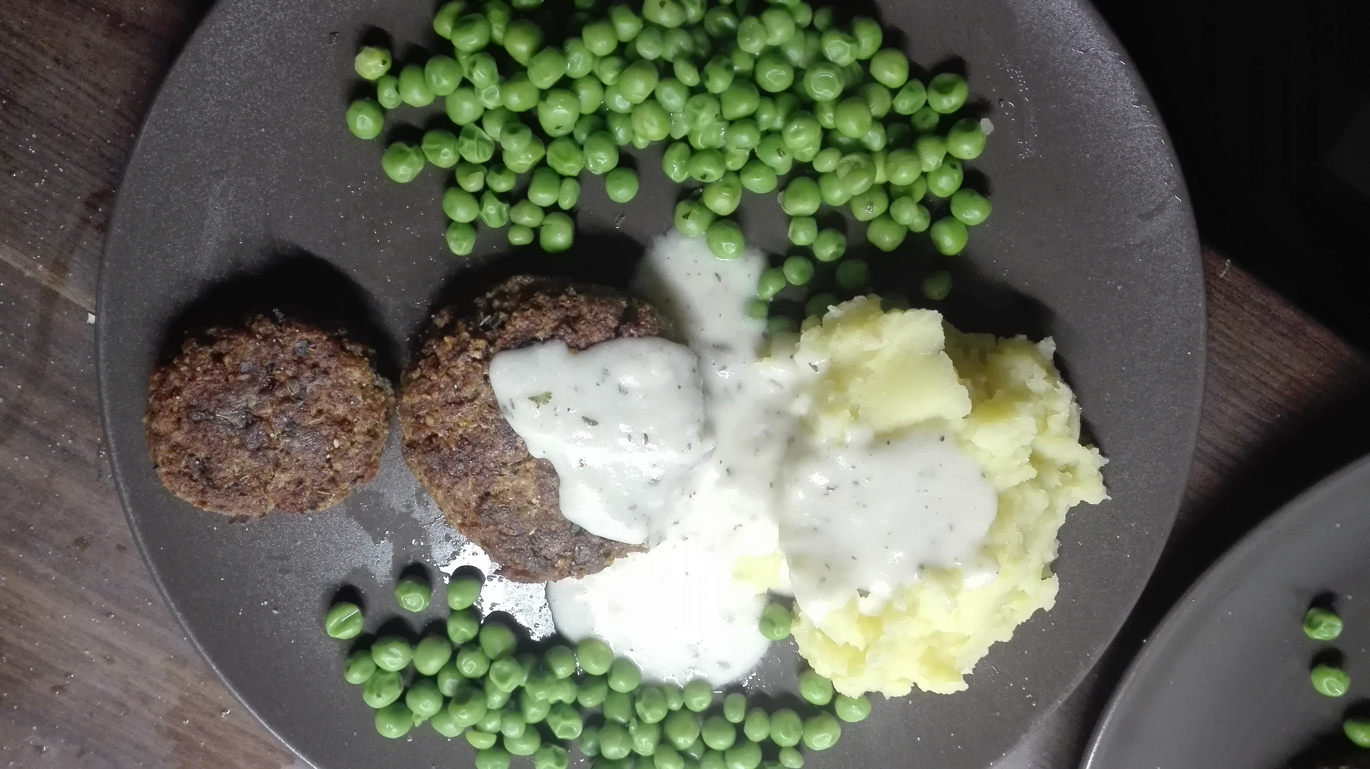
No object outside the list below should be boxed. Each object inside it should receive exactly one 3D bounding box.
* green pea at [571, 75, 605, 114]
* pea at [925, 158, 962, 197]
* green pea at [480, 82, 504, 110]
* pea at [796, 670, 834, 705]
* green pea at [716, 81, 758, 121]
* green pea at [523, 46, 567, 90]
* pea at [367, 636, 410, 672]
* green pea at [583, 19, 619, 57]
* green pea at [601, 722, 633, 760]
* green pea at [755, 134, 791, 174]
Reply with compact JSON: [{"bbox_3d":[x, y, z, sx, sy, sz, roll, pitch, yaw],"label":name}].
[{"bbox_3d":[-0.026,-0.075,0.256,0.009,0.009,0.010,0,82,0],"label":"green pea"},{"bbox_3d":[0.061,-0.048,0.228,0.008,0.009,0.009,0,101,-1],"label":"pea"},{"bbox_3d":[-0.045,-0.066,0.225,0.007,0.007,0.007,0,102,-2],"label":"green pea"},{"bbox_3d":[0.035,0.082,0.264,0.009,0.009,0.010,0,101,-2],"label":"pea"},{"bbox_3d":[0.012,-0.063,0.218,0.009,0.009,0.009,0,101,-1],"label":"green pea"},{"bbox_3d":[-0.030,-0.069,0.215,0.009,0.009,0.010,0,101,-1],"label":"green pea"},{"bbox_3d":[-0.077,0.071,0.256,0.011,0.010,0.009,0,101,-2],"label":"pea"},{"bbox_3d":[-0.022,-0.091,0.256,0.009,0.009,0.010,0,82,0],"label":"green pea"},{"bbox_3d":[-0.016,0.085,0.233,0.008,0.008,0.009,0,82,0],"label":"green pea"},{"bbox_3d":[0.020,-0.053,0.225,0.009,0.009,0.009,0,102,-2],"label":"green pea"}]

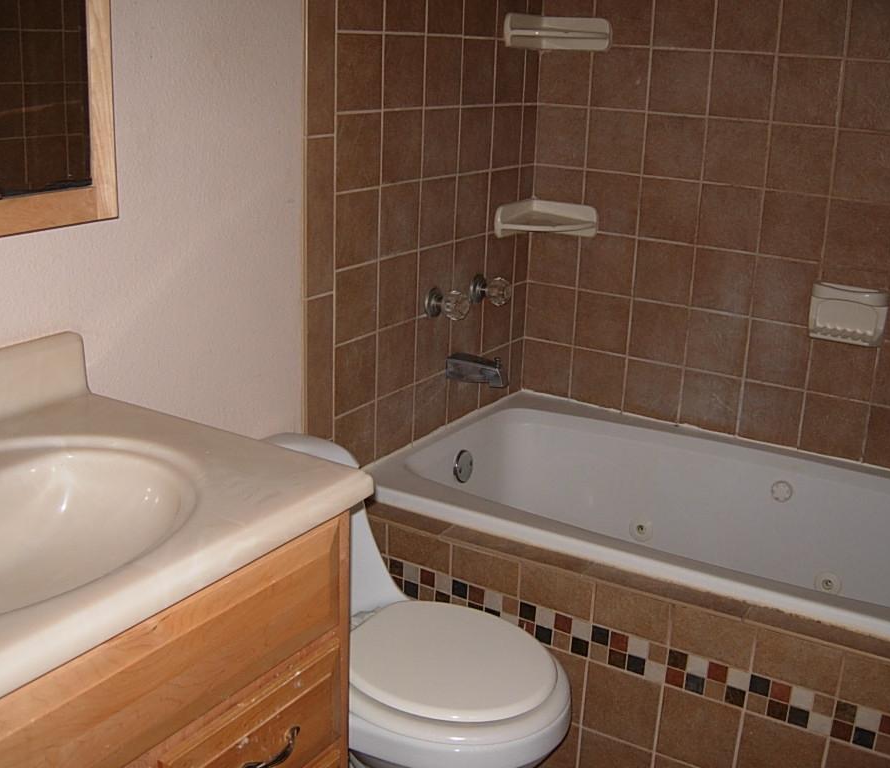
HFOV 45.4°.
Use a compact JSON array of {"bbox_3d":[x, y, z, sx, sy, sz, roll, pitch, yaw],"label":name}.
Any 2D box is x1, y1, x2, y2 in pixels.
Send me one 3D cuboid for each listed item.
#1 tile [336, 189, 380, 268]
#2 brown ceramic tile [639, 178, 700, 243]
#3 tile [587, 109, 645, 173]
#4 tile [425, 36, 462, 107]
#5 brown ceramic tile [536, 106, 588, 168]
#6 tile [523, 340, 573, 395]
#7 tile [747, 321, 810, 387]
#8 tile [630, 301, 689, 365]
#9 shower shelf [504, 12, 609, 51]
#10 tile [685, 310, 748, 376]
[{"bbox_3d":[-0.181,-0.319,2.180,0.010,0.152,0.148,12,20,30],"label":"tile"},{"bbox_3d":[0.553,-0.426,2.619,0.152,0.152,0.010,12,20,30],"label":"brown ceramic tile"},{"bbox_3d":[0.427,-0.603,2.650,0.152,0.152,0.010,12,20,30],"label":"tile"},{"bbox_3d":[-0.007,-0.689,2.353,0.010,0.152,0.152,13,20,30],"label":"tile"},{"bbox_3d":[0.303,-0.638,2.746,0.142,0.152,0.010,13,20,30],"label":"brown ceramic tile"},{"bbox_3d":[0.282,-0.043,2.911,0.141,0.145,0.010,12,20,30],"label":"tile"},{"bbox_3d":[0.802,-0.072,2.556,0.152,0.152,0.010,12,20,30],"label":"tile"},{"bbox_3d":[0.549,-0.132,2.733,0.152,0.152,0.010,13,20,30],"label":"tile"},{"bbox_3d":[0.257,-0.856,2.599,0.275,0.080,0.145,-2,18,-13],"label":"shower shelf"},{"bbox_3d":[0.674,-0.102,2.637,0.151,0.151,0.010,12,20,30],"label":"tile"}]

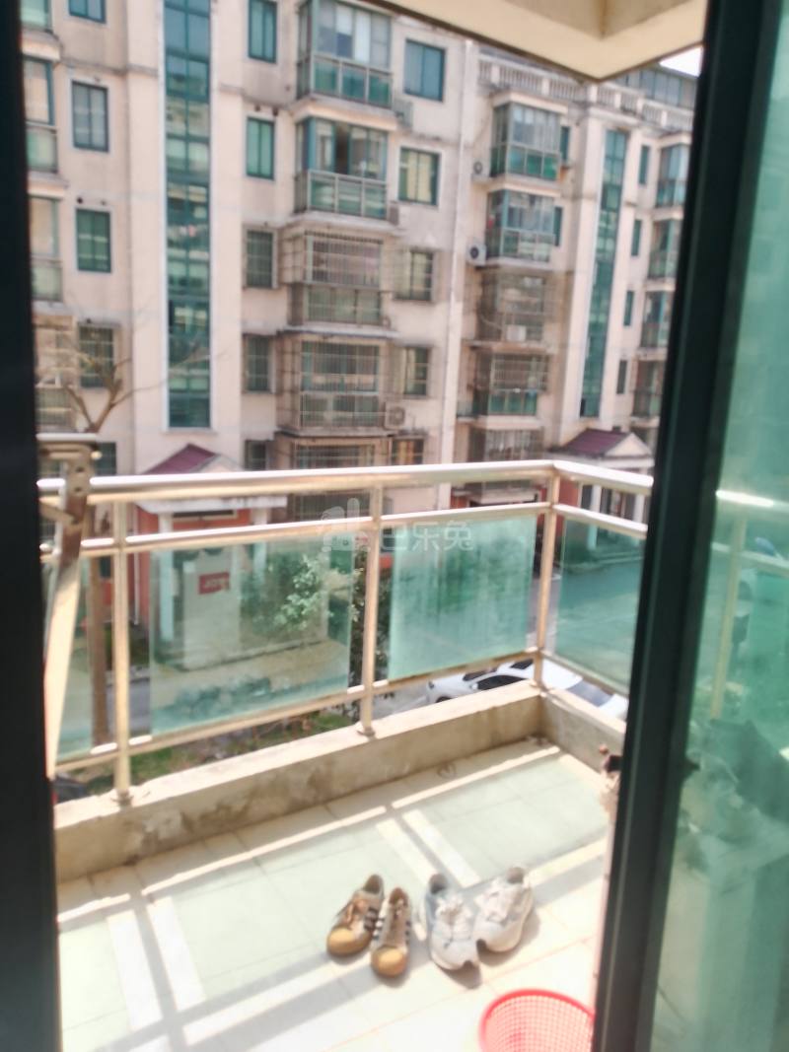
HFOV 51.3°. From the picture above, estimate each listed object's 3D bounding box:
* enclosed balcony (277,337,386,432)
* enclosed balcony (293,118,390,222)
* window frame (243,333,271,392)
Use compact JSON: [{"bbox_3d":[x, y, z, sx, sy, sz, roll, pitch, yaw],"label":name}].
[{"bbox_3d":[-1.857,-4.128,24.155,2.650,2.550,1.500,-4,13,-30],"label":"enclosed balcony"},{"bbox_3d":[-1.504,-9.786,22.819,2.380,2.300,1.060,-4,13,-30],"label":"enclosed balcony"},{"bbox_3d":[-3.928,-4.635,23.429,0.756,1.626,0.150,-4,13,-30],"label":"window frame"}]

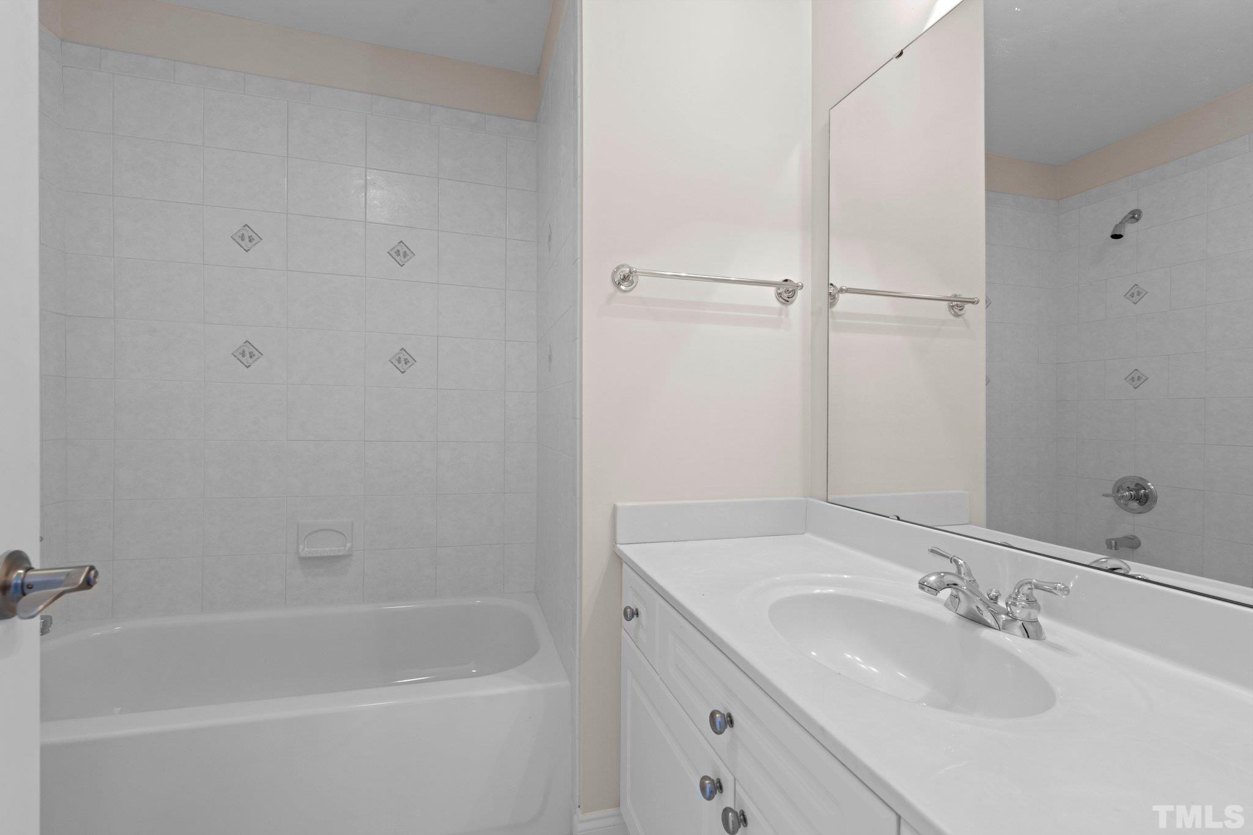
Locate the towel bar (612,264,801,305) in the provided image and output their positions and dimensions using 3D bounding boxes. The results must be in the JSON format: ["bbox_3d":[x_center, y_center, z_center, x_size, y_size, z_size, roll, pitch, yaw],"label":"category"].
[{"bbox_3d":[0.229,-0.345,1.331,0.530,0.072,0.070,1,0,-17],"label":"towel bar"}]

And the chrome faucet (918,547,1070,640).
[{"bbox_3d":[0.534,0.280,0.828,0.170,0.090,0.235,1,0,-17],"label":"chrome faucet"}]

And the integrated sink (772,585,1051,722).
[{"bbox_3d":[0.387,0.391,0.761,0.313,0.137,0.402,1,0,-17],"label":"integrated sink"}]

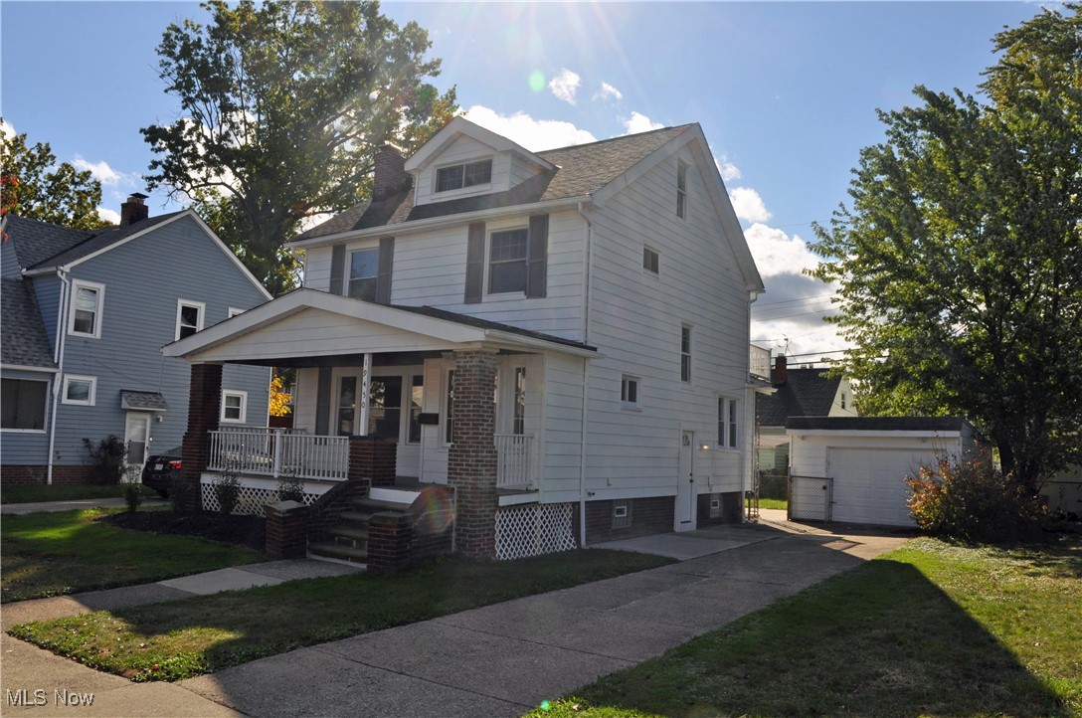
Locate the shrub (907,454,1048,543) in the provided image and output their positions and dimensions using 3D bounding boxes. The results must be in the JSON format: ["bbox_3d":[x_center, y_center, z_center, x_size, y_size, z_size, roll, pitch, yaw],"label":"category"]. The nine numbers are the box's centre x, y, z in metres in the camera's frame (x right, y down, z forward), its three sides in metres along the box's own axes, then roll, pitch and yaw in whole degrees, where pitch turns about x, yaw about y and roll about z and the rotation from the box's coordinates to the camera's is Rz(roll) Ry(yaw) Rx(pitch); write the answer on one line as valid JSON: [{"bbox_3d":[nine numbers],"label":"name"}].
[{"bbox_3d":[10.417,3.268,19.333,3.200,2.050,2.600,-1,-7,28],"label":"shrub"}]

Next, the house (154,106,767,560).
[{"bbox_3d":[-0.890,-0.854,19.095,8.530,9.150,11.700,-1,-7,35],"label":"house"}]

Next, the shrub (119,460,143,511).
[{"bbox_3d":[-8.400,2.629,16.683,0.480,1.000,0.480,5,-6,-26],"label":"shrub"}]

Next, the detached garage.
[{"bbox_3d":[10.787,3.423,25.055,4.800,3.000,6.200,-1,-7,35],"label":"detached garage"}]

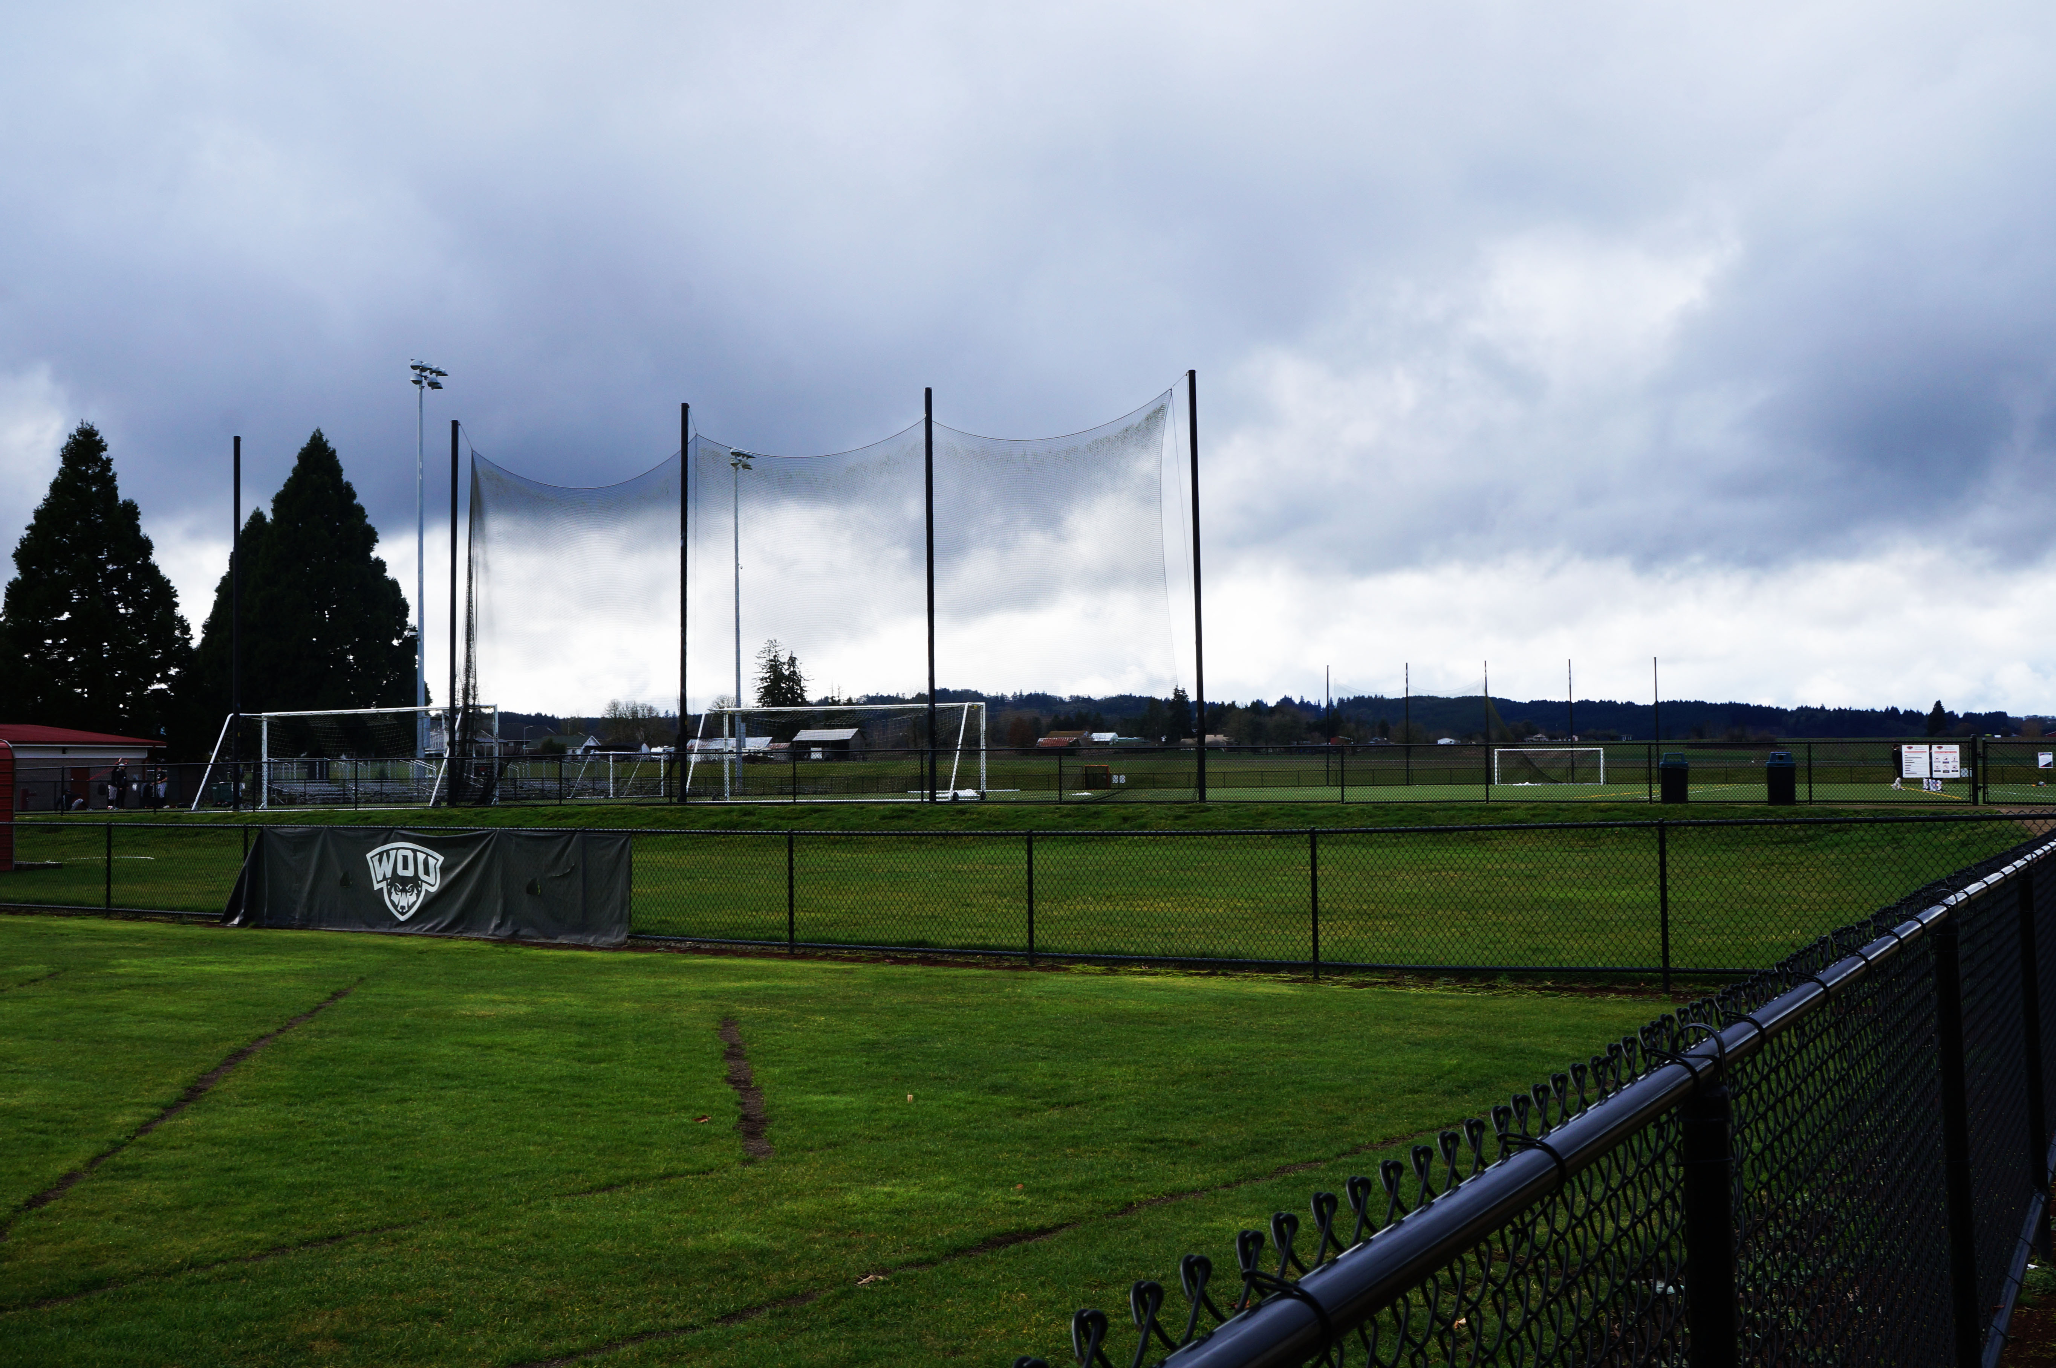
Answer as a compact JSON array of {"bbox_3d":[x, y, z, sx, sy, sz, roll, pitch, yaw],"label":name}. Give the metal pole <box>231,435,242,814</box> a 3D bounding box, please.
[{"bbox_3d":[-19.611,-1.473,55.200,0.180,9.380,0.180,-2,-3,17],"label":"metal pole"}]

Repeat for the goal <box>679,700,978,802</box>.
[{"bbox_3d":[-5.037,1.767,58.028,7.500,2.520,2.450,-2,-3,19],"label":"goal"}]

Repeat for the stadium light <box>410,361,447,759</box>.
[{"bbox_3d":[-32.848,-5.644,121.850,1.100,24.200,2.700,-2,-3,22],"label":"stadium light"}]

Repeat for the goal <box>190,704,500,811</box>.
[{"bbox_3d":[-17.456,1.869,56.901,7.500,2.520,2.550,-2,-3,22],"label":"goal"}]

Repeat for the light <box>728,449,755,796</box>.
[{"bbox_3d":[-19.786,-4.338,154.850,1.100,24.170,2.700,-2,-3,22],"label":"light"}]

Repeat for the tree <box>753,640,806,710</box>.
[{"bbox_3d":[-44.454,2.741,400.000,9.500,22.000,9.500,-1,-3,0],"label":"tree"}]

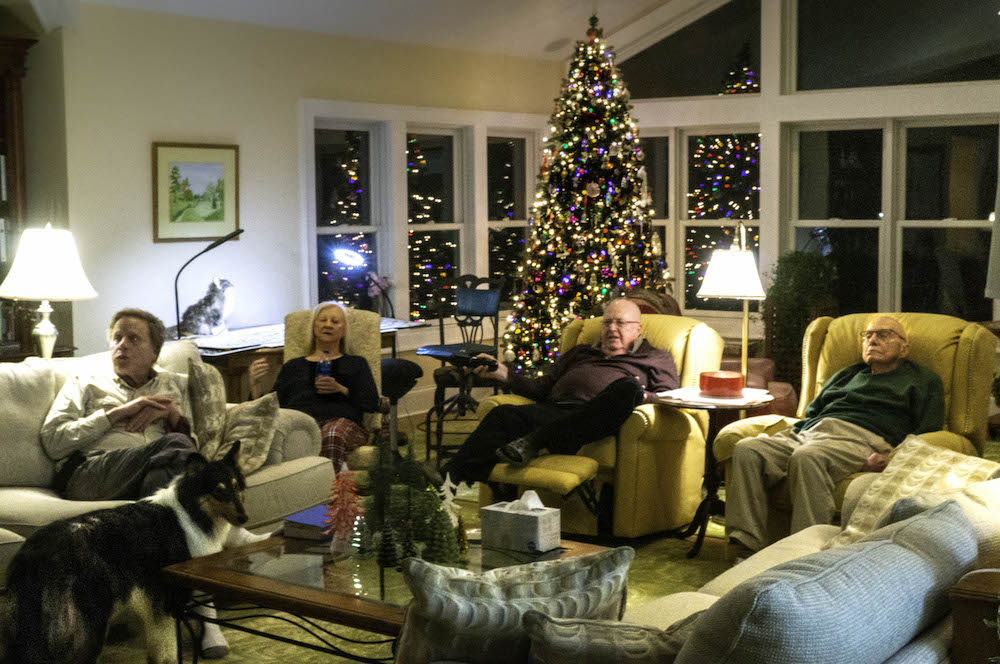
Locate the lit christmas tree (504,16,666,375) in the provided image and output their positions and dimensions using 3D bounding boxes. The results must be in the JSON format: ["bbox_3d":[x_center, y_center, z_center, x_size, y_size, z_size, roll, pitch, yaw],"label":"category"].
[{"bbox_3d":[0.631,-0.801,9.588,1.240,2.825,1.240,0,6,0],"label":"lit christmas tree"}]

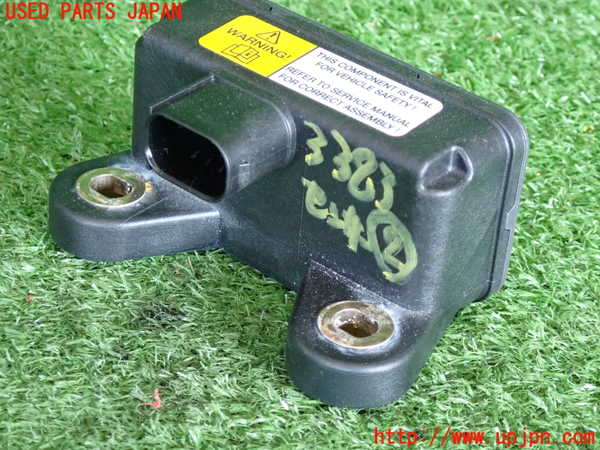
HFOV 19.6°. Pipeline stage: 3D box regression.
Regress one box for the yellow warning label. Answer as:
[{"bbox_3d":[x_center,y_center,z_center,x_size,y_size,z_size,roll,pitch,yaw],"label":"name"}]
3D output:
[{"bbox_3d":[-0.008,-0.036,0.342,0.020,0.001,0.015,28,46,33],"label":"yellow warning label"}]

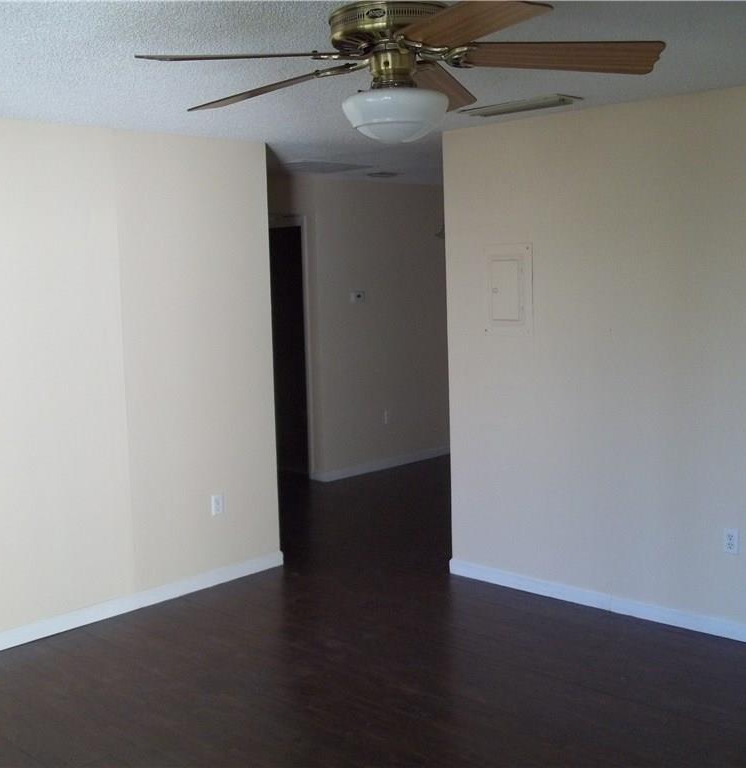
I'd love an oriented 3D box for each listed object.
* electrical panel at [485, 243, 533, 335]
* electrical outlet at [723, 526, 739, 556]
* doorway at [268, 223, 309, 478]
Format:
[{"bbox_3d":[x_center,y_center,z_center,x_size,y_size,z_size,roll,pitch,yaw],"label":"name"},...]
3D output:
[{"bbox_3d":[0.696,-0.485,4.860,0.300,0.480,0.025,4,9,41],"label":"electrical panel"},{"bbox_3d":[1.606,0.706,4.237,0.071,0.116,0.010,4,9,41],"label":"electrical outlet"},{"bbox_3d":[-0.825,-0.263,8.027,0.780,2.060,0.110,4,9,41],"label":"doorway"}]

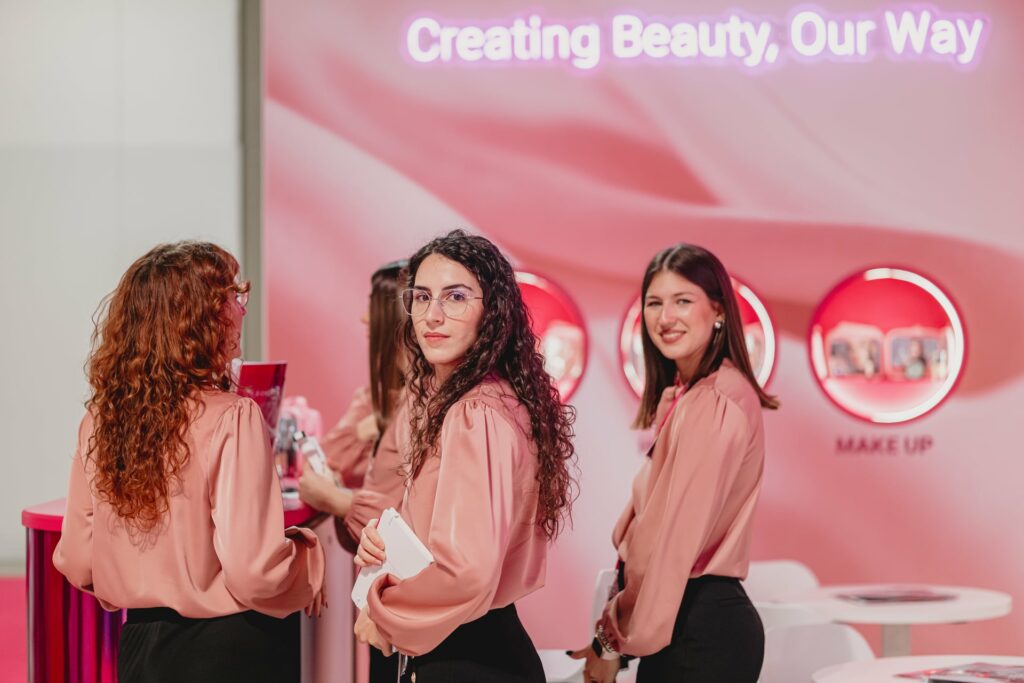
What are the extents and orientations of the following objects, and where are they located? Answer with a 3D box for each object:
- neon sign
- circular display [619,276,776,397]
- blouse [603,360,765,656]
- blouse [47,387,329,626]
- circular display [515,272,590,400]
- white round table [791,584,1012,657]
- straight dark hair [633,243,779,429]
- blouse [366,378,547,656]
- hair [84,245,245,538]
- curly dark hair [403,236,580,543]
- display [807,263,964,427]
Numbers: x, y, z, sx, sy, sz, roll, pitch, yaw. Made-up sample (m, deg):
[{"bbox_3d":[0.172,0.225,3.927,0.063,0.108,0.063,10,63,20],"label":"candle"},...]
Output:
[{"bbox_3d":[0.735,-1.200,8.450,2.280,0.235,0.050,0,-2,-1],"label":"neon sign"},{"bbox_3d":[0.735,0.016,8.450,0.620,0.620,0.100,0,-2,-1],"label":"circular display"},{"bbox_3d":[0.339,0.330,4.220,0.310,0.570,0.410,0,-2,-12],"label":"blouse"},{"bbox_3d":[-0.582,0.294,3.850,0.440,0.410,0.310,-1,-2,27],"label":"blouse"},{"bbox_3d":[-0.006,0.024,8.450,0.620,0.620,0.100,0,-2,-1],"label":"circular display"},{"bbox_3d":[1.291,1.224,7.188,0.790,0.740,0.790,0,-2,0],"label":"white round table"},{"bbox_3d":[0.383,-0.012,4.220,0.240,0.365,0.230,-1,-2,25],"label":"straight dark hair"},{"bbox_3d":[-0.098,0.312,3.780,0.310,0.480,0.420,0,-2,-5],"label":"blouse"},{"bbox_3d":[-0.622,0.081,3.830,0.270,0.520,0.250,-1,-2,37],"label":"hair"},{"bbox_3d":[-0.040,0.078,3.780,0.260,0.550,0.270,-1,-2,22],"label":"curly dark hair"},{"bbox_3d":[1.483,0.016,8.450,0.620,0.620,0.100,0,-2,-1],"label":"display"}]

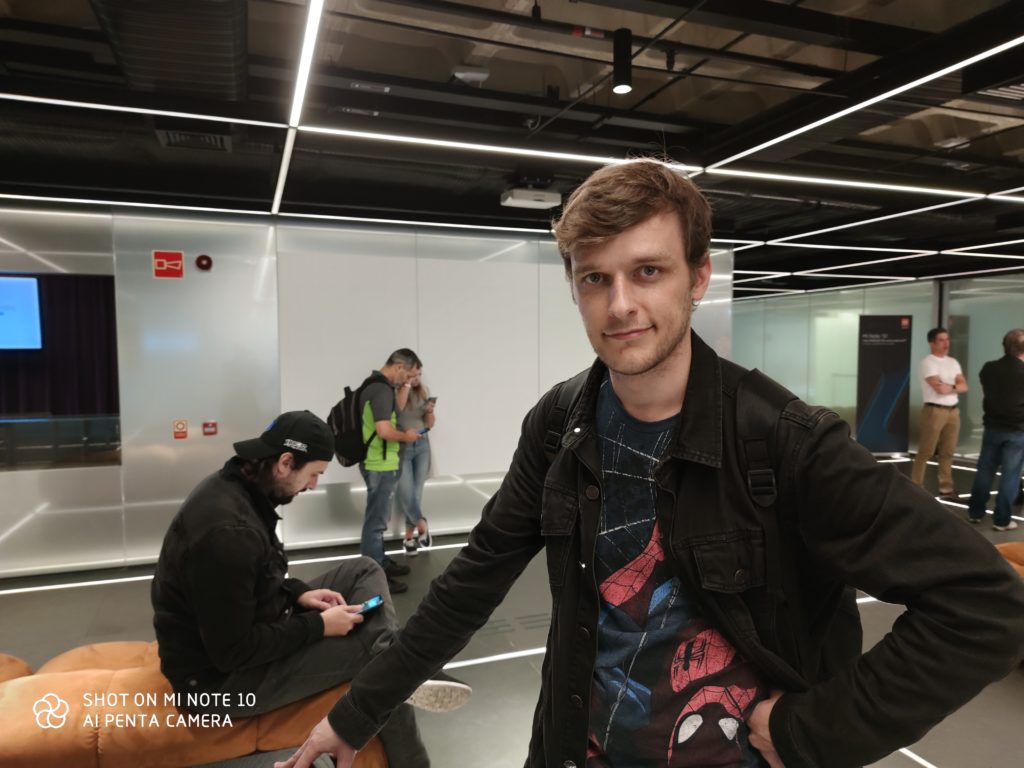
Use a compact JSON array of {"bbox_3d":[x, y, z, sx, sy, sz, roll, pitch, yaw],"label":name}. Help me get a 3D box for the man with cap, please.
[{"bbox_3d":[-0.566,0.795,2.087,0.860,1.394,0.560,-1,3,-6],"label":"man with cap"}]

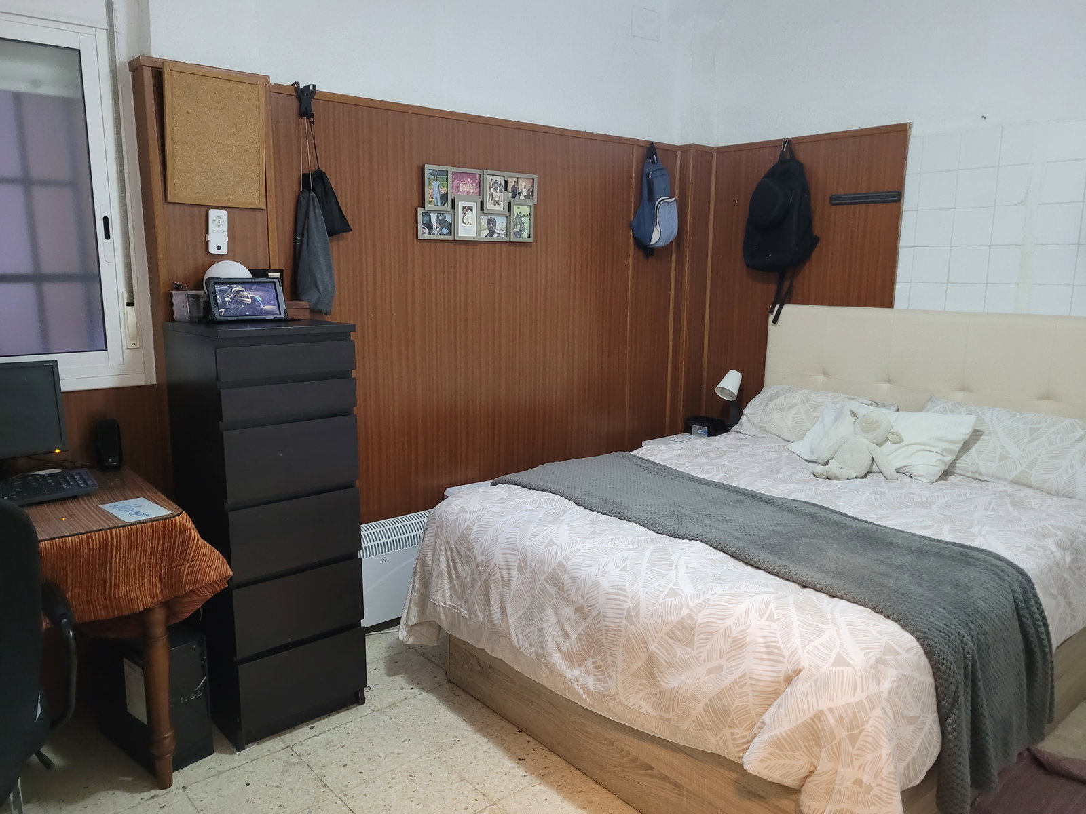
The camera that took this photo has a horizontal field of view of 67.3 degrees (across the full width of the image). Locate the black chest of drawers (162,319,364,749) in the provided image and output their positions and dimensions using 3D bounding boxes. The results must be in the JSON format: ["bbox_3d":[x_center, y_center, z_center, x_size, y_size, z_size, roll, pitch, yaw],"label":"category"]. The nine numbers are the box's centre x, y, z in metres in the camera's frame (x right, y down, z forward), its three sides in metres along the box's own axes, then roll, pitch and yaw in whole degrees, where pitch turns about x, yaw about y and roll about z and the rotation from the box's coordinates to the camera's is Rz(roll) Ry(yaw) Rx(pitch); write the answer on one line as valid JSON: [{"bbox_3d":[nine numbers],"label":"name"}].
[{"bbox_3d":[-0.870,0.352,2.573,0.400,1.230,0.480,-7,12,-40],"label":"black chest of drawers"}]

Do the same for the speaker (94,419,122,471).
[{"bbox_3d":[-1.380,0.120,2.595,0.068,0.150,0.080,-8,12,-40],"label":"speaker"}]

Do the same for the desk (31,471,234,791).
[{"bbox_3d":[-1.513,0.659,2.126,1.060,0.760,0.700,-8,12,-40],"label":"desk"}]

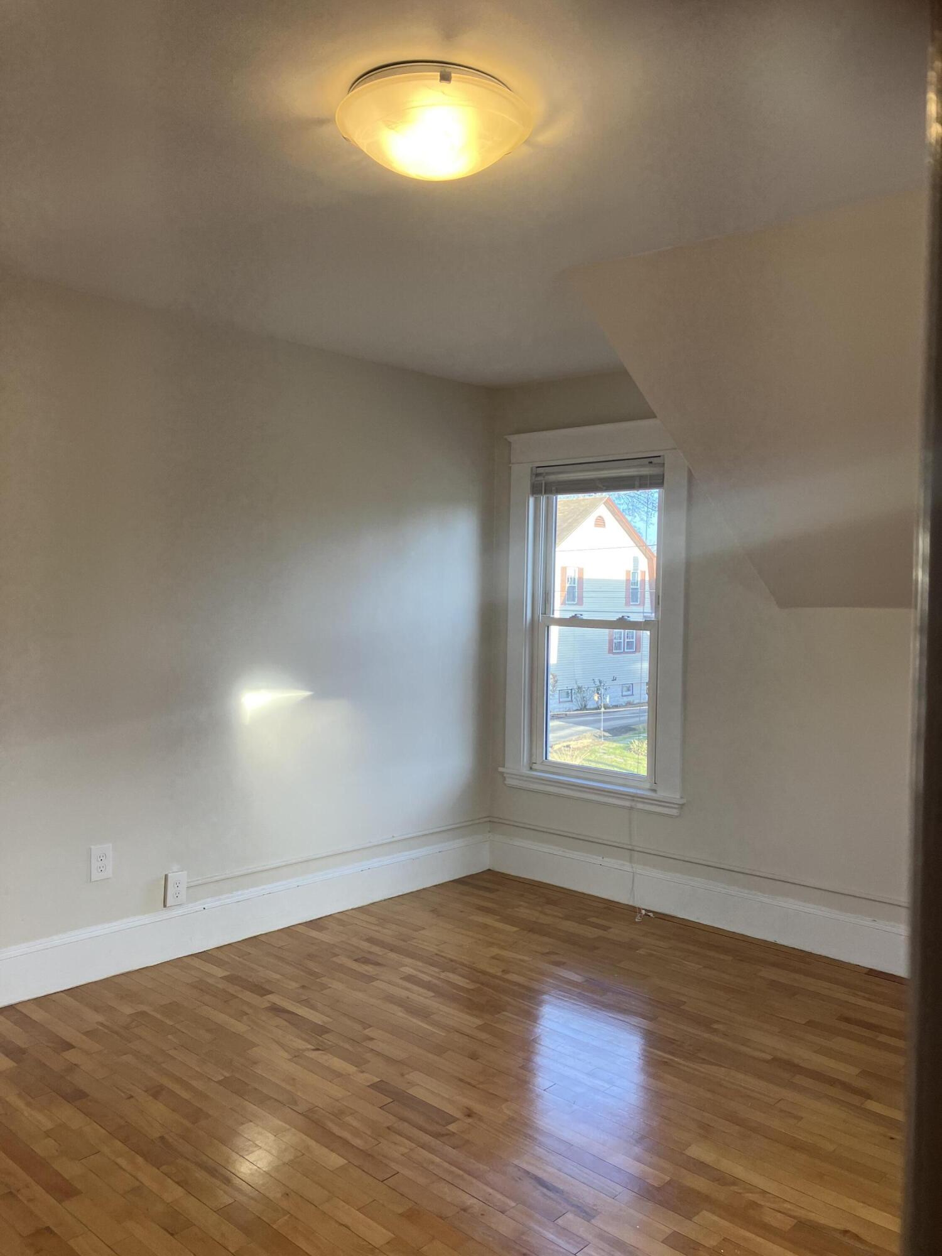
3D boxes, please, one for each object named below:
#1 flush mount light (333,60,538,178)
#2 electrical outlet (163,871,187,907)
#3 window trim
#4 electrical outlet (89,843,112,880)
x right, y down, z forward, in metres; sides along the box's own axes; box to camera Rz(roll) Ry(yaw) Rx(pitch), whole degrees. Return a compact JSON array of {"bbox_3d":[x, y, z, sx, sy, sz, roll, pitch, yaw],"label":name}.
[{"bbox_3d":[-0.078,-1.056,2.194,0.420,0.134,0.420,1,2,0],"label":"flush mount light"},{"bbox_3d":[-1.139,1.006,3.923,0.027,0.125,0.080,2,2,42],"label":"electrical outlet"},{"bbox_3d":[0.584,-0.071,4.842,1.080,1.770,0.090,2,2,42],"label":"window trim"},{"bbox_3d":[-1.345,0.856,3.702,0.010,0.124,0.079,2,2,42],"label":"electrical outlet"}]

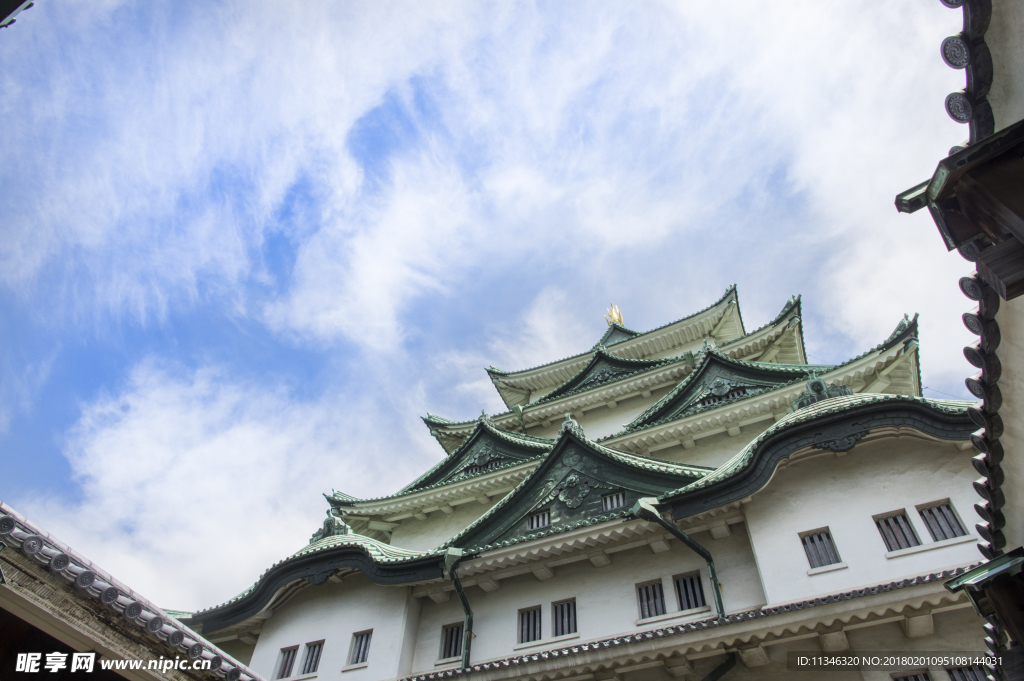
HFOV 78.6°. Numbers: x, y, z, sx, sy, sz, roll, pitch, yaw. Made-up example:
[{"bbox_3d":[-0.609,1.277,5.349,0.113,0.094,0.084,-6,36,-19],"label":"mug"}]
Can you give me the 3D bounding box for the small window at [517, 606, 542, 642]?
[{"bbox_3d":[0.633,9.689,21.247,0.860,1.170,0.200,-19,-53,16],"label":"small window"}]

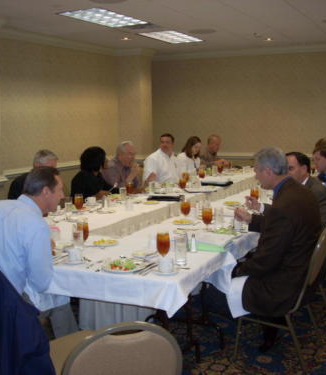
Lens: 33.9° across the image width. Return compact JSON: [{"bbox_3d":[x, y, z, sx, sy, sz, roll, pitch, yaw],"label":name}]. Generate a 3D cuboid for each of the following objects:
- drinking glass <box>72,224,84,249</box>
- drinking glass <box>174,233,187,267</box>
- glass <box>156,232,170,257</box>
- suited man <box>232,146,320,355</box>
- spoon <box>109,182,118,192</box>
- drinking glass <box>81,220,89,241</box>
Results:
[{"bbox_3d":[-0.551,0.332,3.445,0.070,0.165,0.070,-1,8,0],"label":"drinking glass"},{"bbox_3d":[0.105,0.368,3.129,0.070,0.165,0.070,-1,8,0],"label":"drinking glass"},{"bbox_3d":[-0.002,0.361,3.111,0.080,0.185,0.080,-1,8,0],"label":"glass"},{"bbox_3d":[0.690,0.413,3.731,0.700,1.380,0.550,3,9,26],"label":"suited man"},{"bbox_3d":[-0.529,0.016,5.603,0.025,0.170,0.036,46,21,11],"label":"spoon"},{"bbox_3d":[-0.523,0.315,3.494,0.080,0.185,0.080,-1,8,0],"label":"drinking glass"}]

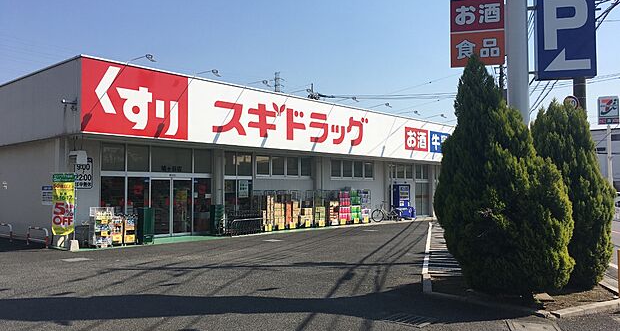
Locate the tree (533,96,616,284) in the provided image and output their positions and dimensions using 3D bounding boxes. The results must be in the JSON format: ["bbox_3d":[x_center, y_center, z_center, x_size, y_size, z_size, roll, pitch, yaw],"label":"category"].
[{"bbox_3d":[4.480,0.430,9.000,1.600,3.140,1.600,0,-3,0],"label":"tree"}]

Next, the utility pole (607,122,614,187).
[{"bbox_3d":[22.000,0.130,38.000,0.300,6.300,0.300,0,-3,0],"label":"utility pole"}]

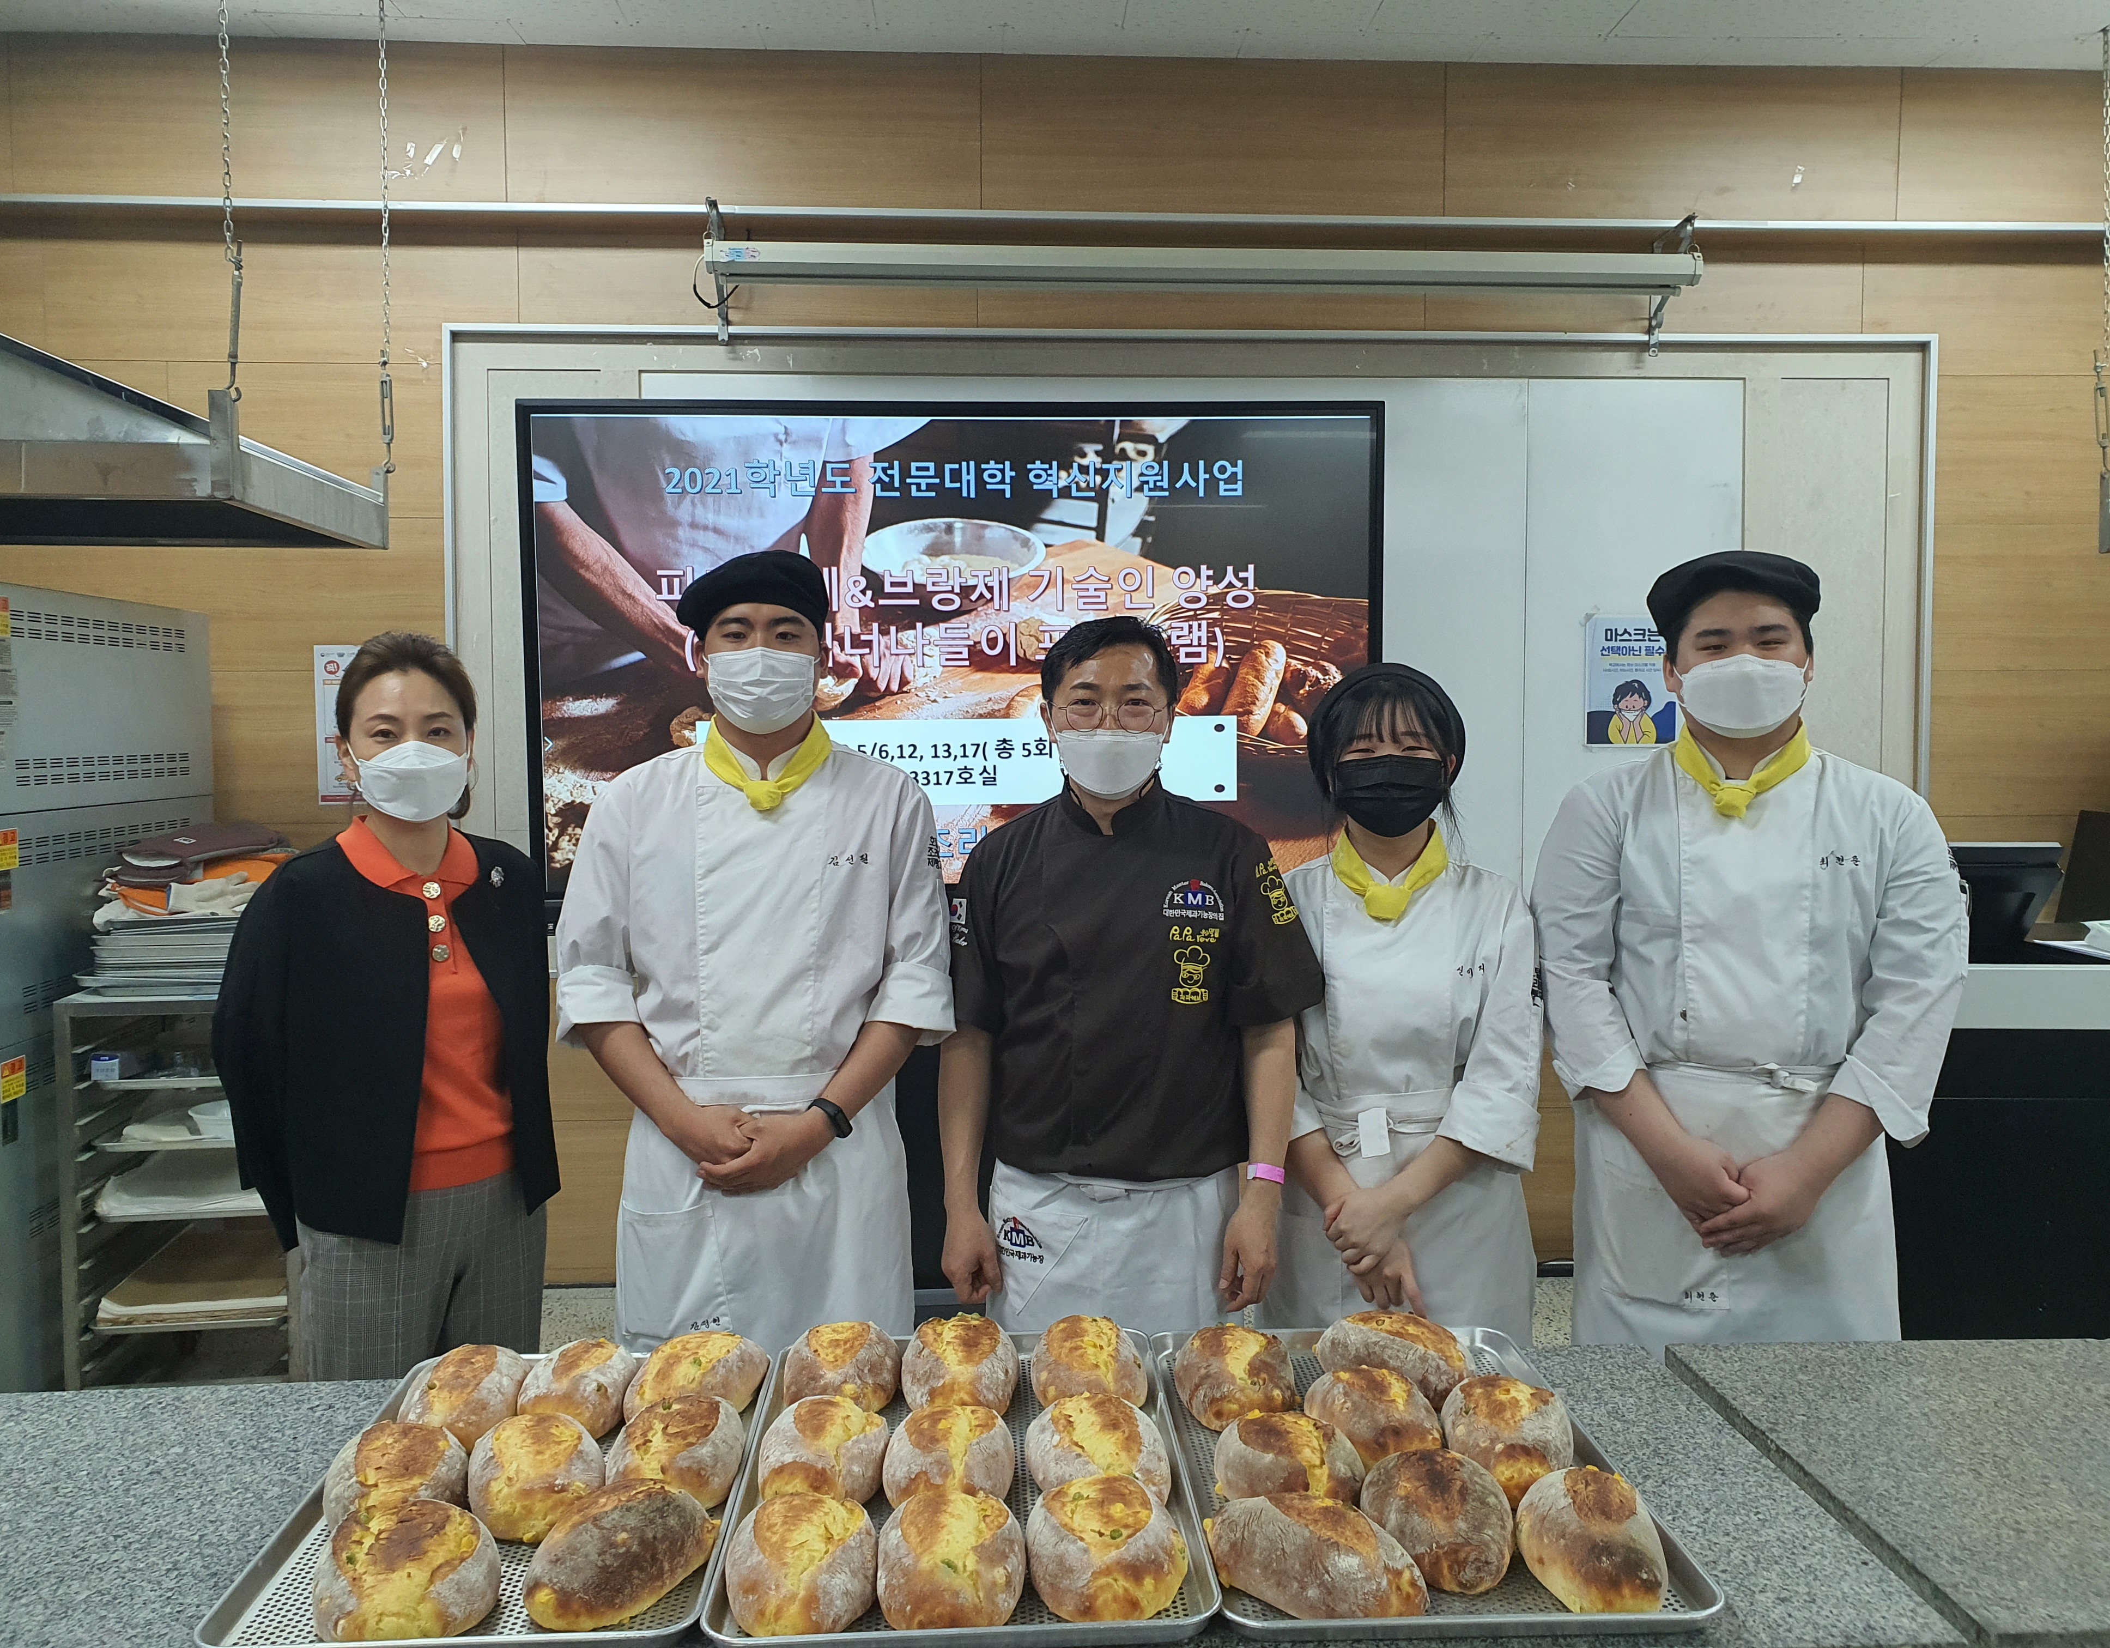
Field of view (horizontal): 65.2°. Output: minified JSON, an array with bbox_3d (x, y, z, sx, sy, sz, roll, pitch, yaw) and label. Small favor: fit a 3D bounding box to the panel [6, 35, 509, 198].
[{"bbox_3d":[-1.980,-1.757,4.112,1.200,0.400,0.025,0,4,-3],"label":"panel"}]

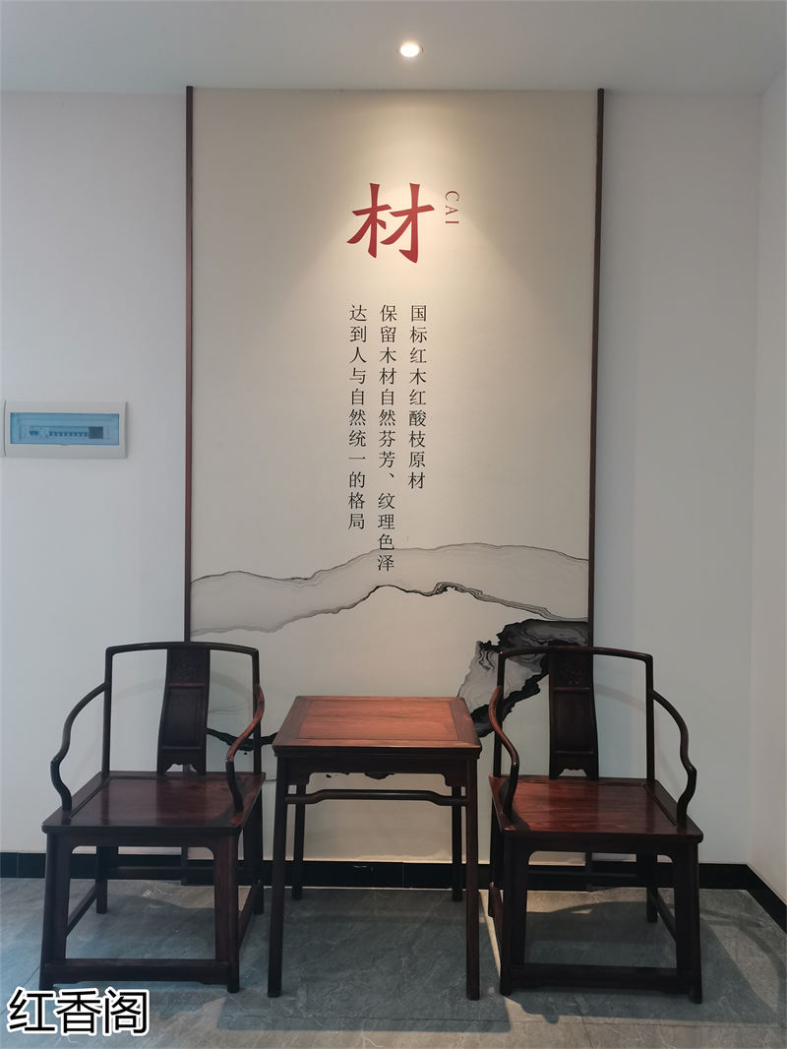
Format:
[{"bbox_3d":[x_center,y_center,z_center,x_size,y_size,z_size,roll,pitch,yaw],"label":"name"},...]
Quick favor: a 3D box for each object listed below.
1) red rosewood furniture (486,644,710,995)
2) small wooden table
[{"bbox_3d":[0.631,0.923,2.582,0.618,0.956,0.508,1,1,3],"label":"red rosewood furniture"},{"bbox_3d":[-0.053,1.020,2.627,0.625,0.748,0.607,1,1,0],"label":"small wooden table"}]

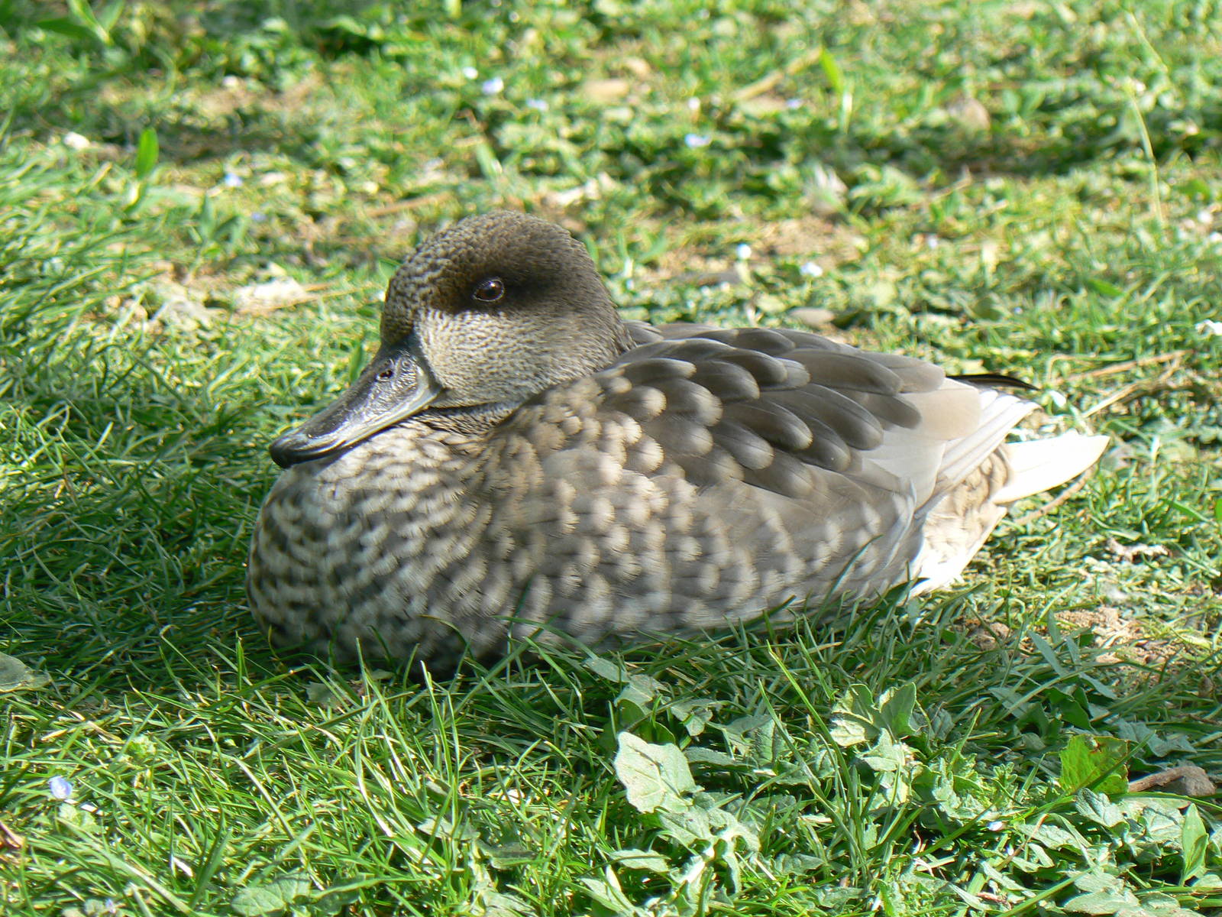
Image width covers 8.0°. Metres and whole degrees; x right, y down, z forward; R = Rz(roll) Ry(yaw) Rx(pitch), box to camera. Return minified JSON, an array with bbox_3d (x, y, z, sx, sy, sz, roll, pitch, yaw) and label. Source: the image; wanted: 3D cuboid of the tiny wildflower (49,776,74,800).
[{"bbox_3d":[-0.158,0.094,2.510,0.007,0.005,0.007,0,20,0],"label":"tiny wildflower"}]

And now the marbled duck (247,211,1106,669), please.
[{"bbox_3d":[0.024,-0.017,2.650,0.285,0.138,0.145,-10,22,-25],"label":"marbled duck"}]

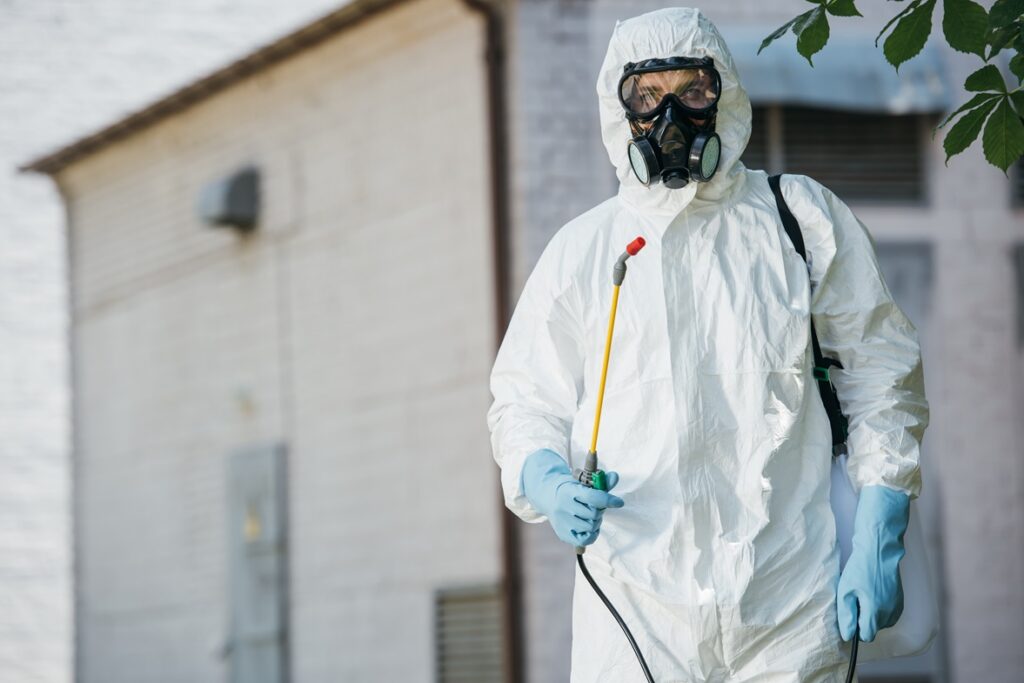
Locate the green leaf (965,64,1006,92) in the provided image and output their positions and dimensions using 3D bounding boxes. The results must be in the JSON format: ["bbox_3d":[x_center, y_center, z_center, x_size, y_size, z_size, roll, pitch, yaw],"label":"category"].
[{"bbox_3d":[0.721,-0.399,6.500,0.068,0.053,0.018,35,-2,42],"label":"green leaf"}]

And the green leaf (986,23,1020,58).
[{"bbox_3d":[0.749,-0.458,6.500,0.018,0.072,0.040,33,-14,50],"label":"green leaf"}]

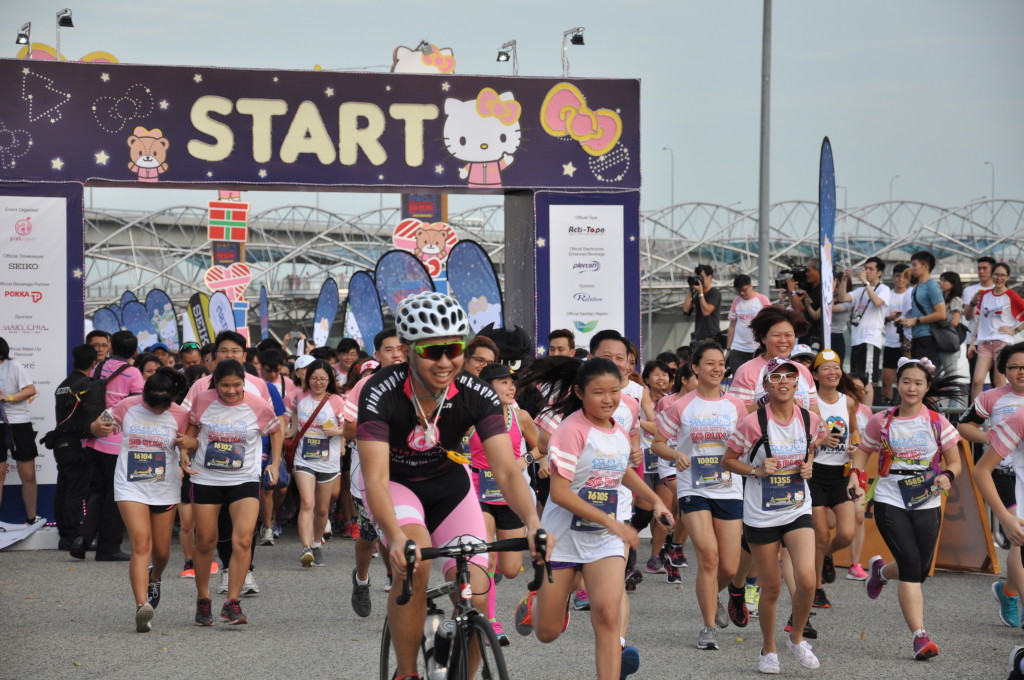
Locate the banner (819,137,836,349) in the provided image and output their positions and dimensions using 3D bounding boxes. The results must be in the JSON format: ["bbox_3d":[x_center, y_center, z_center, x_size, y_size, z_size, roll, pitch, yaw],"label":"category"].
[{"bbox_3d":[2.776,0.004,30.000,0.080,3.500,1.000,0,0,-3],"label":"banner"}]

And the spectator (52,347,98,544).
[{"bbox_3d":[-3.452,0.848,26.900,0.380,1.640,0.480,0,0,-41],"label":"spectator"}]

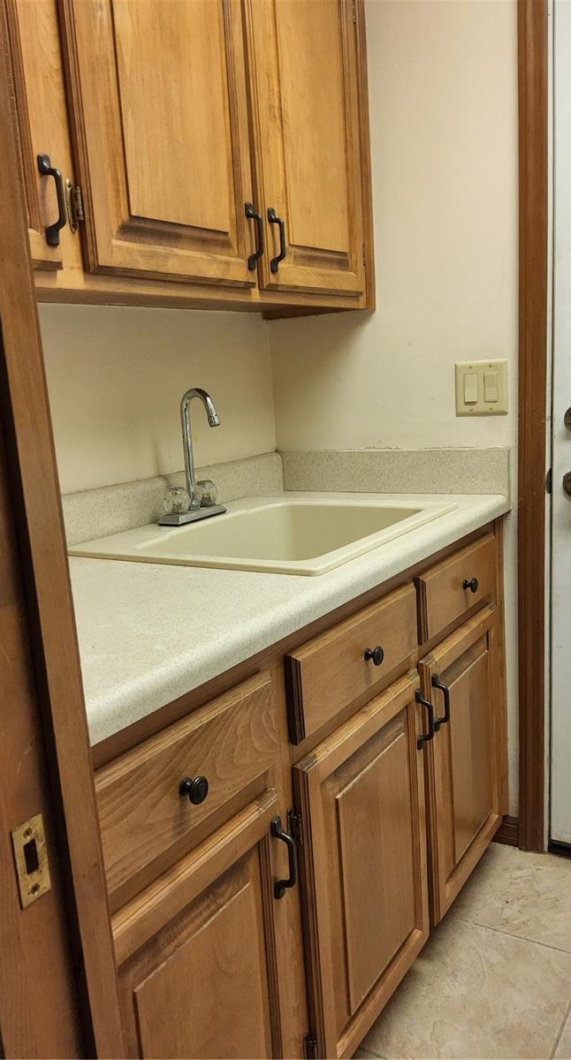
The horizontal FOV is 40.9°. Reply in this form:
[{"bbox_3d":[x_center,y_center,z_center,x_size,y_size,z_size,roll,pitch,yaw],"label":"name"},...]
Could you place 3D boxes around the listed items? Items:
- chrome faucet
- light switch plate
[{"bbox_3d":[-0.181,-0.159,1.615,0.128,0.279,0.158,4,13,33],"label":"chrome faucet"},{"bbox_3d":[0.444,-0.320,1.736,0.124,0.124,0.010,4,13,33],"label":"light switch plate"}]

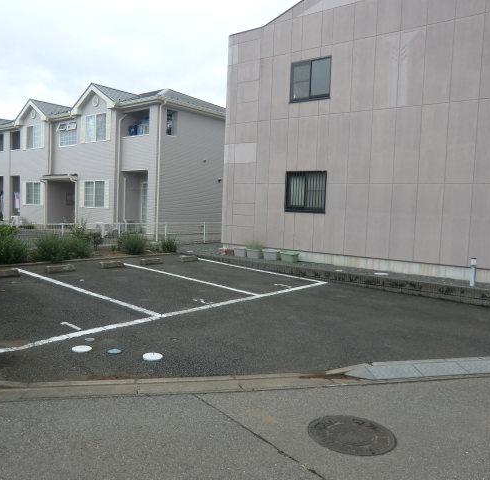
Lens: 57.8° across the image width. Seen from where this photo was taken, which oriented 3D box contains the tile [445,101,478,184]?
[{"bbox_3d":[4.867,-2.179,9.957,0.600,1.823,0.050,5,6,37],"label":"tile"}]

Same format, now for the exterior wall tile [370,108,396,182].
[{"bbox_3d":[3.436,-2.309,11.040,0.600,1.823,0.050,5,6,37],"label":"exterior wall tile"}]

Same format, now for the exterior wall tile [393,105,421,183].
[{"bbox_3d":[3.913,-2.266,10.679,0.600,1.823,0.050,5,6,37],"label":"exterior wall tile"}]

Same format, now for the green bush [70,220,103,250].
[{"bbox_3d":[-4.974,-0.138,13.912,1.050,0.920,0.850,0,5,-20],"label":"green bush"}]

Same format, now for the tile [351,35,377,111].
[{"bbox_3d":[3.000,-4.160,11.238,0.600,1.808,0.050,5,6,37],"label":"tile"}]

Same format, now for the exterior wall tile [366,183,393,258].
[{"bbox_3d":[3.441,-0.508,11.302,0.607,1.830,0.050,5,6,36],"label":"exterior wall tile"}]

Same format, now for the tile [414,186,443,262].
[{"bbox_3d":[4.346,-0.390,10.480,0.600,1.871,0.060,5,6,37],"label":"tile"}]

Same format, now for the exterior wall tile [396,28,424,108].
[{"bbox_3d":[4.001,-4.117,10.625,0.607,1.817,0.050,5,6,36],"label":"exterior wall tile"}]

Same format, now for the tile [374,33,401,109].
[{"bbox_3d":[3.519,-4.159,10.973,0.607,1.817,0.050,5,6,36],"label":"tile"}]

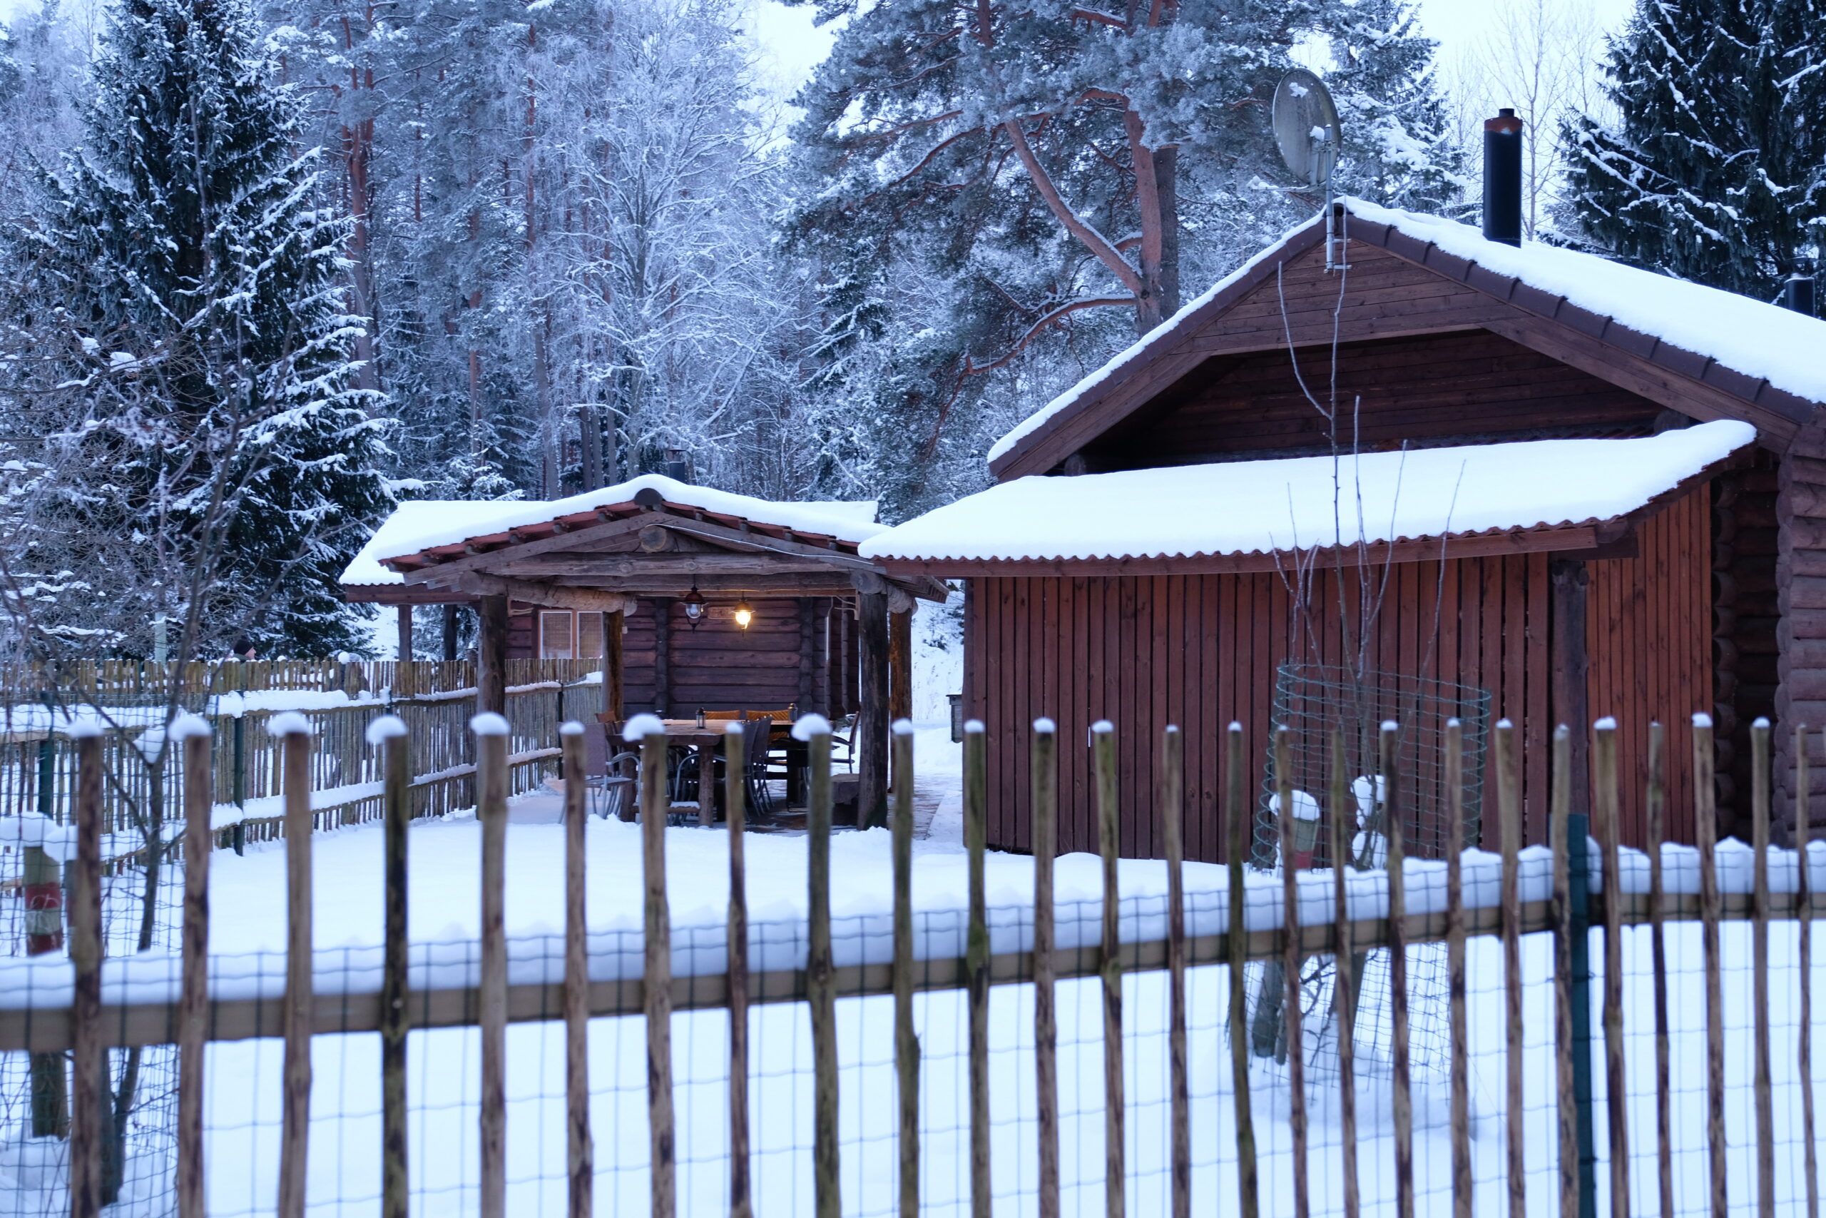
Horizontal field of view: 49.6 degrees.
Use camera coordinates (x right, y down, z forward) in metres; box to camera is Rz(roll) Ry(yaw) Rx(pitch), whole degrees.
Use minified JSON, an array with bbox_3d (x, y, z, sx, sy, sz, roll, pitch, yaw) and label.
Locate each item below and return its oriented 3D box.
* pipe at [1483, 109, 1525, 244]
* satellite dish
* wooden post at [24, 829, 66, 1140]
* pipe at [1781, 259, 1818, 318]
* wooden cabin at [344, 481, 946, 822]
[{"bbox_3d":[4.417,-3.237,14.800,0.280,1.020,0.280,-1,-2,44],"label":"pipe"},{"bbox_3d":[2.657,-3.225,13.300,0.730,0.800,0.190,1,-2,-41],"label":"satellite dish"},{"bbox_3d":[-2.368,1.029,5.400,0.100,0.840,0.100,-2,-1,0],"label":"wooden post"},{"bbox_3d":[8.523,-3.033,19.000,0.290,0.600,0.290,-1,-2,44],"label":"pipe"},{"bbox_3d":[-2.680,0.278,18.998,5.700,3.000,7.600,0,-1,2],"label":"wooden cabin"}]

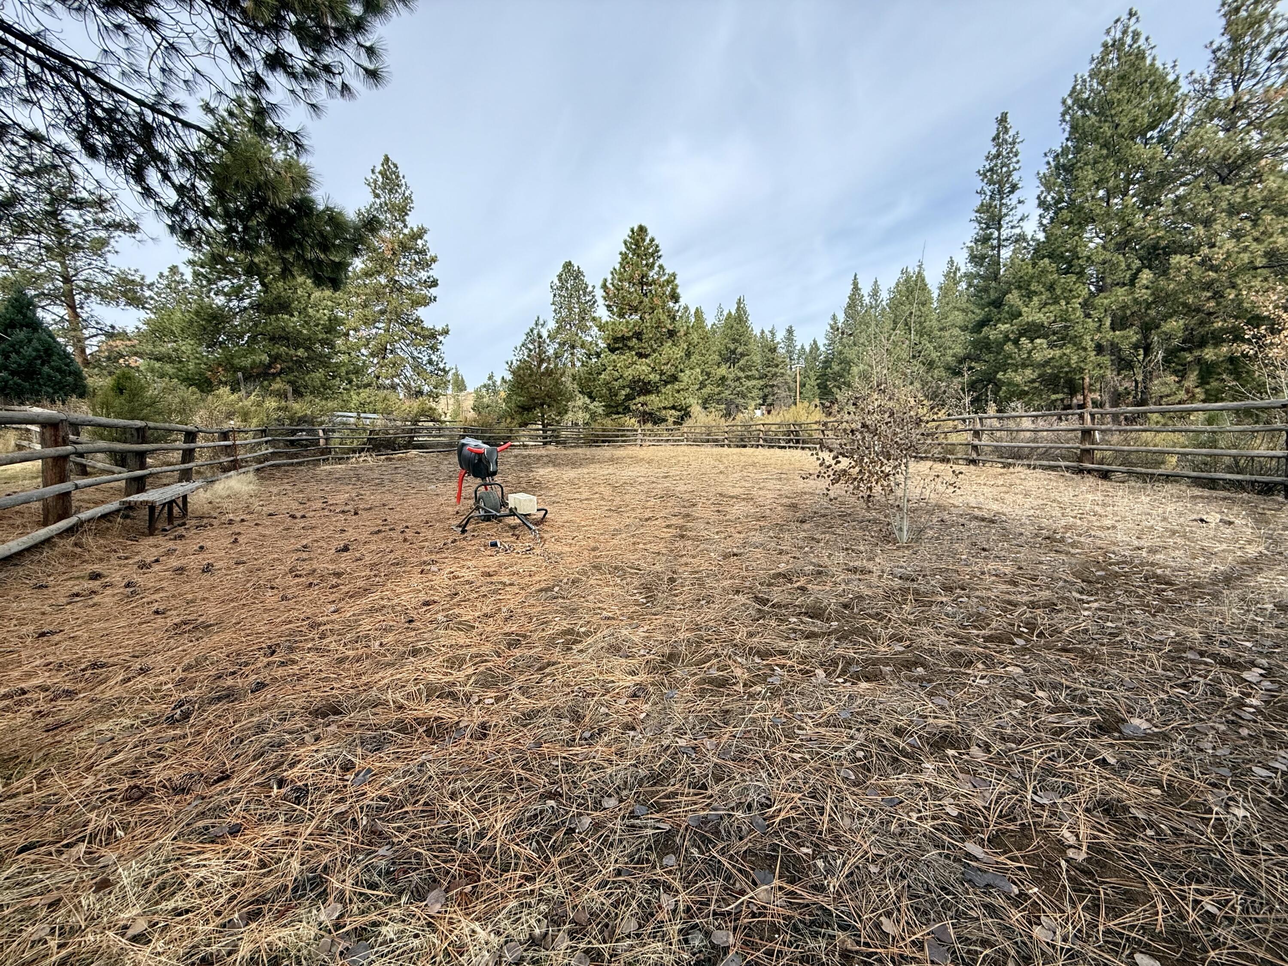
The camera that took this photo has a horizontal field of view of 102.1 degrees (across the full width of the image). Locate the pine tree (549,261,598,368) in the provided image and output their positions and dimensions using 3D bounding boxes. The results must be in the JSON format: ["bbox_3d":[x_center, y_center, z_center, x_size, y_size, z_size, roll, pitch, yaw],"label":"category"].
[{"bbox_3d":[-7.998,-15.094,58.709,6.059,19.270,6.059,-1,6,-8],"label":"pine tree"}]

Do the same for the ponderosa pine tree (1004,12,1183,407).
[{"bbox_3d":[26.437,-13.902,29.667,7.528,23.603,7.528,5,8,40],"label":"ponderosa pine tree"}]

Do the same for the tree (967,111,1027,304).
[{"bbox_3d":[28.784,-16.470,42.464,4.657,25.532,4.657,4,7,33],"label":"tree"}]

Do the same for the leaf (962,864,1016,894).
[{"bbox_3d":[1.071,1.236,1.621,0.131,0.020,0.062,3,7,28],"label":"leaf"}]

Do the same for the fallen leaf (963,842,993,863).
[{"bbox_3d":[1.109,1.225,1.722,0.036,0.020,0.090,-4,8,-36],"label":"fallen leaf"}]

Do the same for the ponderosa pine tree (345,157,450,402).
[{"bbox_3d":[-20.566,-14.911,42.634,7.677,22.395,7.677,-3,7,-25],"label":"ponderosa pine tree"}]

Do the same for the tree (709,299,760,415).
[{"bbox_3d":[9.962,-12.604,56.969,5.423,14.698,5.423,1,6,10],"label":"tree"}]

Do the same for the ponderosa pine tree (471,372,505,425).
[{"bbox_3d":[-15.362,-7.680,51.471,3.566,6.500,3.566,-2,6,-16],"label":"ponderosa pine tree"}]

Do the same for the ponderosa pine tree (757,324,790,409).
[{"bbox_3d":[16.134,-12.858,64.989,3.902,13.462,3.902,2,6,14],"label":"ponderosa pine tree"}]

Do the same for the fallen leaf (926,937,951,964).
[{"bbox_3d":[0.793,1.260,1.402,0.050,0.020,0.065,1,6,6],"label":"fallen leaf"}]

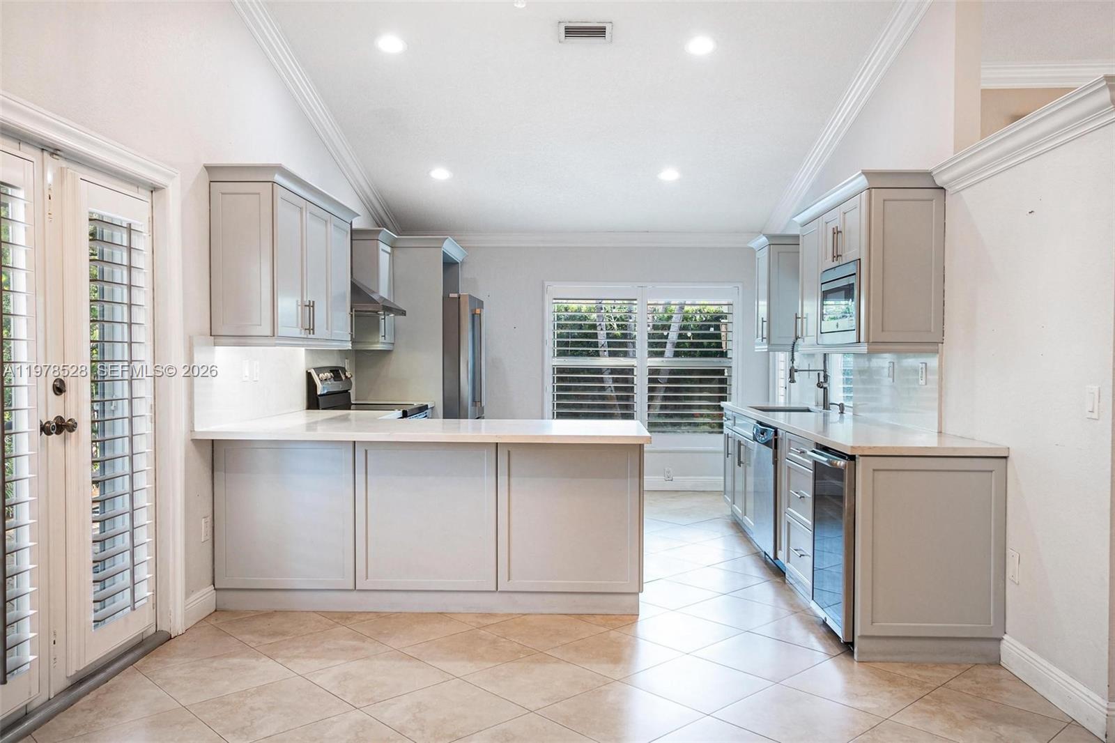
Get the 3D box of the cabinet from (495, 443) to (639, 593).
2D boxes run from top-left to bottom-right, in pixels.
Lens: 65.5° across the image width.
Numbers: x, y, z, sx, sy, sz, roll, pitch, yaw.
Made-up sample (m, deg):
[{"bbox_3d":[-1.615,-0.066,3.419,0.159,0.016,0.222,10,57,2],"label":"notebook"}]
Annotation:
[{"bbox_3d":[0.069,0.714,4.620,0.725,0.763,0.600,0,1,2],"label":"cabinet"}]

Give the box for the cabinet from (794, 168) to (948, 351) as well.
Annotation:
[{"bbox_3d":[1.756,-0.561,5.051,0.430,0.920,1.440,0,1,2],"label":"cabinet"}]

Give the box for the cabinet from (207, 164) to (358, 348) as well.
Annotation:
[{"bbox_3d":[-1.528,-0.585,5.035,0.379,0.896,1.514,0,1,2],"label":"cabinet"}]

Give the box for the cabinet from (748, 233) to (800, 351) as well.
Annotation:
[{"bbox_3d":[1.812,-0.608,6.954,0.430,0.900,0.570,0,1,2],"label":"cabinet"}]

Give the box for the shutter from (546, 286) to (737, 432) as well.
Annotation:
[{"bbox_3d":[0.815,-0.099,8.272,1.848,1.479,0.110,0,1,2],"label":"shutter"}]

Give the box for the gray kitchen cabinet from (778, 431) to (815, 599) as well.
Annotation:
[{"bbox_3d":[1.584,0.761,4.624,0.608,0.840,0.640,0,1,2],"label":"gray kitchen cabinet"}]

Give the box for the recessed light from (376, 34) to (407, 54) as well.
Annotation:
[{"bbox_3d":[-0.973,-1.919,5.084,0.160,0.025,0.160,0,-11,2],"label":"recessed light"}]

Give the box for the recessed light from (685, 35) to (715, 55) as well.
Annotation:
[{"bbox_3d":[0.833,-1.904,5.070,0.160,0.025,0.160,0,-11,2],"label":"recessed light"}]

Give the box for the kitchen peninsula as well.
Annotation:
[{"bbox_3d":[-0.649,0.756,4.632,2.200,0.930,0.990,0,1,2],"label":"kitchen peninsula"}]

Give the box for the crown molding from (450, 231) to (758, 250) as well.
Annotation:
[{"bbox_3d":[0.407,-1.250,8.209,2.999,0.129,0.100,0,1,2],"label":"crown molding"}]

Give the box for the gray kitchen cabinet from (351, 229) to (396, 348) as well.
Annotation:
[{"bbox_3d":[-1.495,-0.626,6.866,0.365,0.920,0.540,0,1,2],"label":"gray kitchen cabinet"}]

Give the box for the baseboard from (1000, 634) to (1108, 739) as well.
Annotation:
[{"bbox_3d":[1.862,1.176,3.282,0.018,0.128,0.739,0,1,2],"label":"baseboard"}]

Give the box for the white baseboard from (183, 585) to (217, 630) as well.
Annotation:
[{"bbox_3d":[-1.755,1.150,4.271,0.019,0.147,0.330,0,1,2],"label":"white baseboard"}]

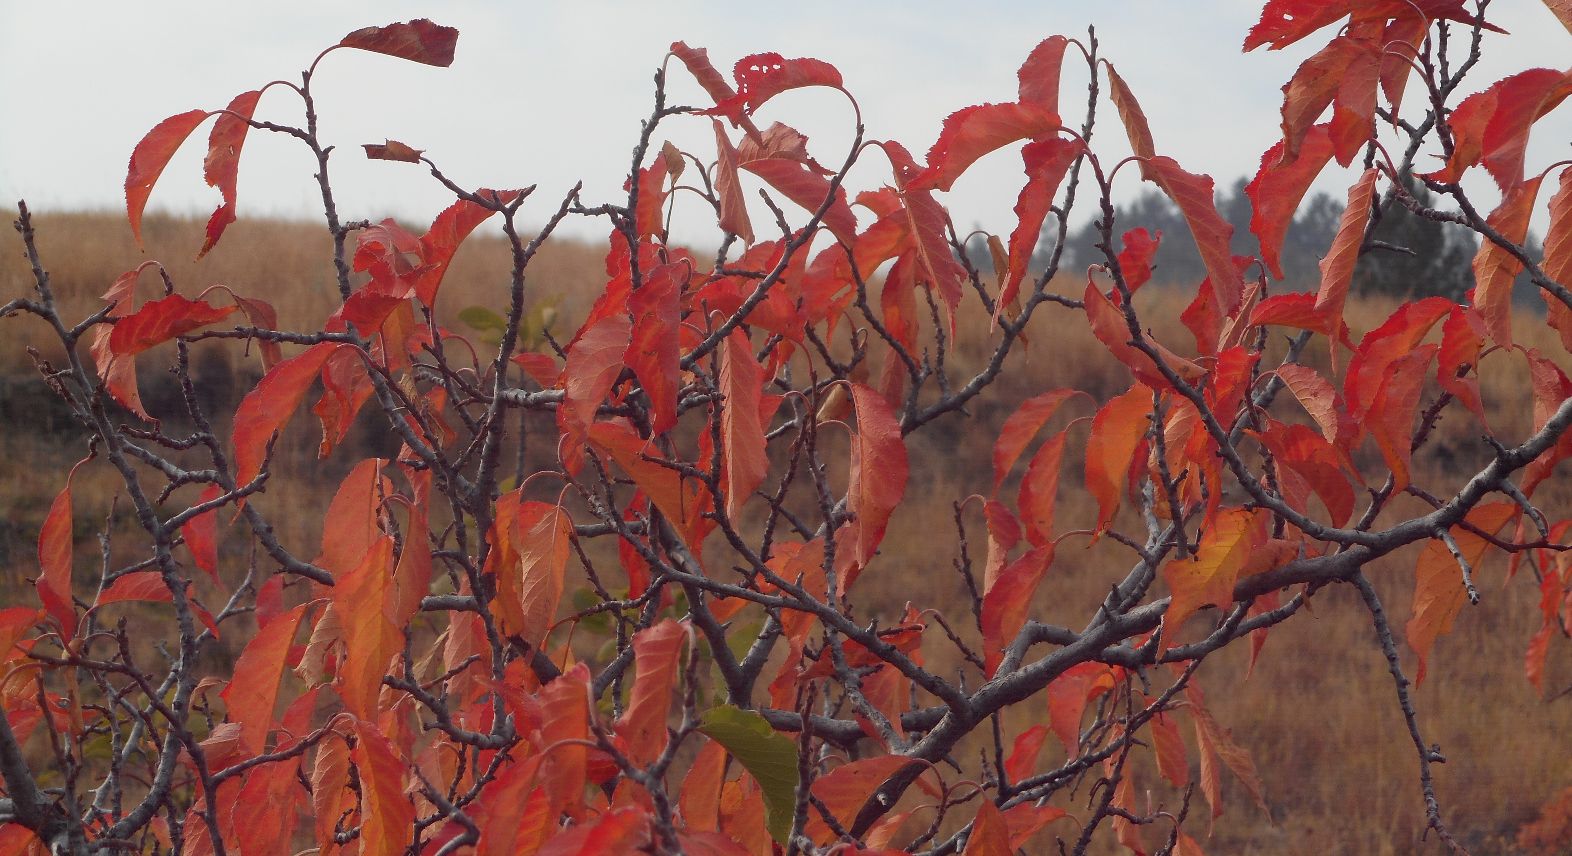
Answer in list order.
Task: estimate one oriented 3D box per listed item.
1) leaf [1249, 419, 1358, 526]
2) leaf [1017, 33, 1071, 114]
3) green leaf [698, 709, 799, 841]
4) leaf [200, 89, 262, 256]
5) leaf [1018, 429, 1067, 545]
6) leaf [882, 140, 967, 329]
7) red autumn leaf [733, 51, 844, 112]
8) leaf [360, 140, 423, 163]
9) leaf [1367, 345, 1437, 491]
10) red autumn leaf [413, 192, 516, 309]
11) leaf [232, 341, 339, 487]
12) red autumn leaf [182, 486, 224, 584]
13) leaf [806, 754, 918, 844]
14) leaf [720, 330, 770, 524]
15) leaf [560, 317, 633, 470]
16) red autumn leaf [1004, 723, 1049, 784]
[{"bbox_3d":[0.207,0.018,1.620,0.030,0.052,0.028,-44,-6,5],"label":"leaf"},{"bbox_3d":[0.118,-0.152,1.900,0.024,0.068,0.022,10,0,0],"label":"leaf"},{"bbox_3d":[-0.009,0.137,1.650,0.027,0.064,0.025,-35,-4,-3],"label":"green leaf"},{"bbox_3d":[-0.220,-0.101,1.600,0.018,0.069,0.022,16,1,-8],"label":"leaf"},{"bbox_3d":[0.122,0.029,1.930,0.020,0.058,0.020,8,0,0],"label":"leaf"},{"bbox_3d":[0.070,-0.086,1.880,0.020,0.107,0.025,-18,0,0],"label":"leaf"},{"bbox_3d":[0.001,-0.137,1.600,0.044,0.023,0.025,5,0,0],"label":"red autumn leaf"},{"bbox_3d":[-0.185,-0.131,1.900,0.029,0.011,0.013,5,0,0],"label":"leaf"},{"bbox_3d":[0.249,-0.004,1.630,0.022,0.059,0.024,15,0,0],"label":"leaf"},{"bbox_3d":[-0.129,-0.072,1.630,0.026,0.058,0.025,40,0,0],"label":"red autumn leaf"},{"bbox_3d":[-0.242,-0.003,1.880,0.025,0.099,0.024,31,0,0],"label":"leaf"},{"bbox_3d":[-0.284,0.054,1.970,0.021,0.056,0.018,-3,0,0],"label":"red autumn leaf"},{"bbox_3d":[0.030,0.151,1.650,0.053,0.025,0.024,-35,-5,-2],"label":"leaf"},{"bbox_3d":[-0.016,0.000,1.600,0.018,0.077,0.022,-3,0,-1],"label":"leaf"},{"bbox_3d":[-0.091,-0.018,1.880,0.027,0.079,0.024,19,0,0],"label":"leaf"},{"bbox_3d":[0.104,0.141,1.750,0.018,0.030,0.022,30,-2,5],"label":"red autumn leaf"}]

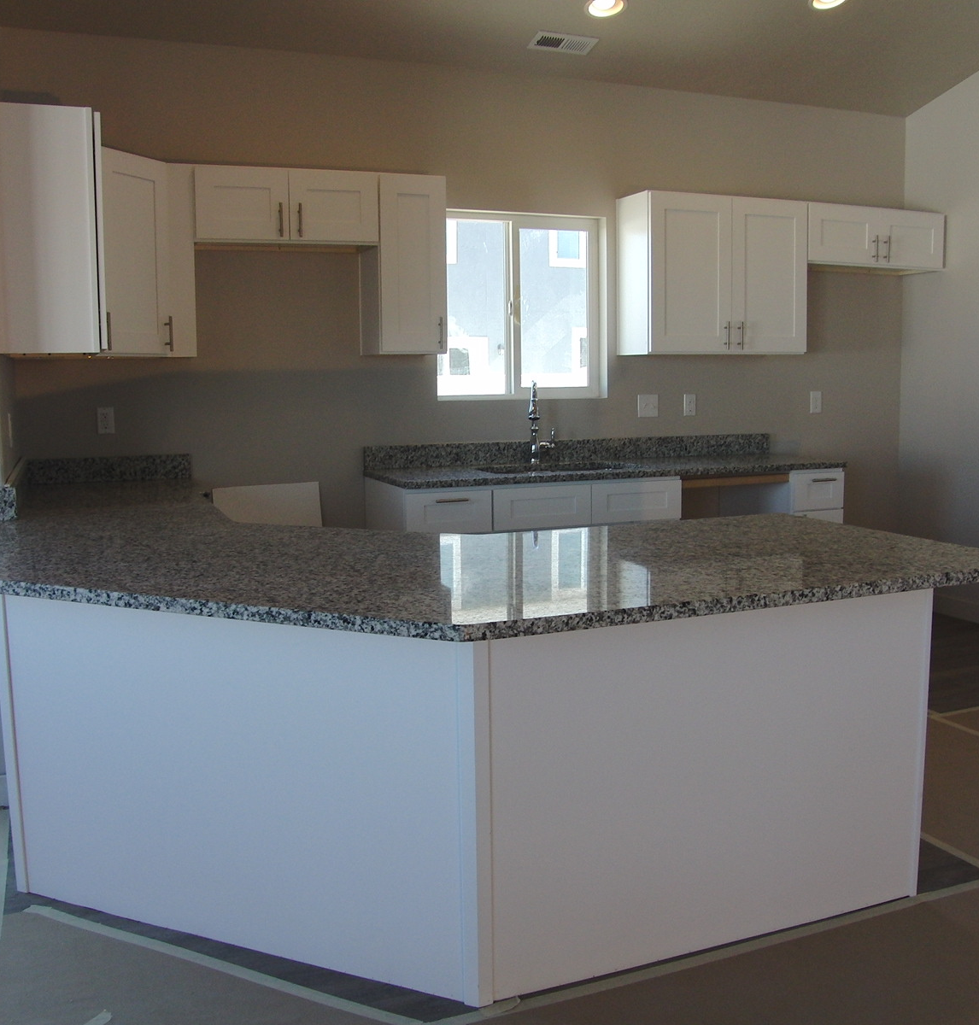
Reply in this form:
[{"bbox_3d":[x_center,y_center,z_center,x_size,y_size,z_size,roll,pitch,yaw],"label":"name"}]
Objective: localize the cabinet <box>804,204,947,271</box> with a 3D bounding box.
[{"bbox_3d":[1.951,-1.427,5.393,0.910,0.303,0.327,-4,8,-21],"label":"cabinet"}]

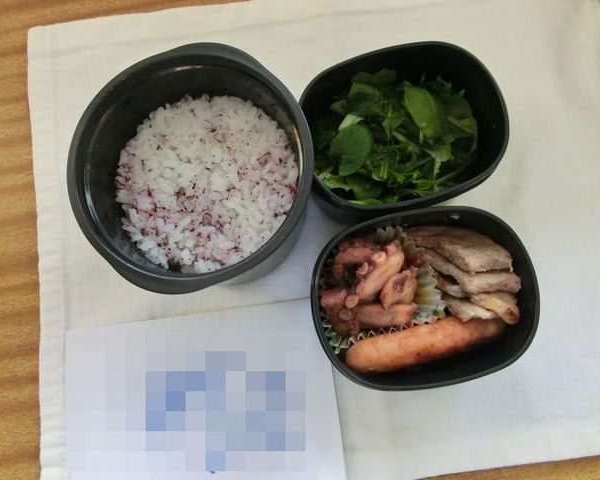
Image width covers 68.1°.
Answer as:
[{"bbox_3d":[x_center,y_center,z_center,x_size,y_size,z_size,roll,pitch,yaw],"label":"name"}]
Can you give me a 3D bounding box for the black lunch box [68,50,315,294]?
[{"bbox_3d":[-0.059,-0.036,0.271,0.132,0.068,0.140,10,82,2],"label":"black lunch box"}]

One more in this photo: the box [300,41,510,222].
[{"bbox_3d":[0.061,-0.064,0.282,0.117,0.052,0.094,-15,82,-2],"label":"box"}]

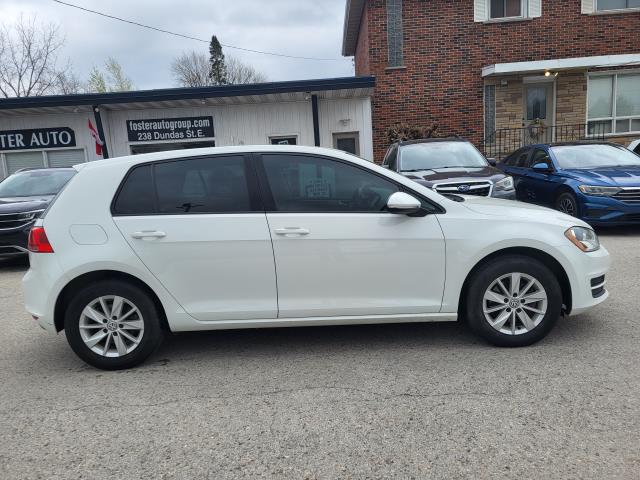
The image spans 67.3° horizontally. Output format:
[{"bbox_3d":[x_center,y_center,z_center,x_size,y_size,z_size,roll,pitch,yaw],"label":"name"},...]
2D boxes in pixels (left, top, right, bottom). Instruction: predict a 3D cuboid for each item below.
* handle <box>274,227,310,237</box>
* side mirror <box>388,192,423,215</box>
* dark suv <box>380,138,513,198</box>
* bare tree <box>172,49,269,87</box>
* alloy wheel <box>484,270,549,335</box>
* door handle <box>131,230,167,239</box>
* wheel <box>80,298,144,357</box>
[{"bbox_3d":[-0.171,-0.051,3.038,0.225,0.050,0.055,-3,8,0],"label":"handle"},{"bbox_3d":[0.529,-0.220,2.976,0.210,0.160,0.210,-3,8,0],"label":"side mirror"},{"bbox_3d":[2.122,-1.110,9.170,1.840,1.680,4.800,-3,8,2],"label":"dark suv"},{"bbox_3d":[-7.230,-8.886,36.720,7.500,10.700,7.000,-5,8,-11],"label":"bare tree"},{"bbox_3d":[1.277,0.409,3.197,0.420,0.420,0.160,-3,8,0],"label":"alloy wheel"},{"bbox_3d":[-1.075,-0.028,3.030,0.225,0.050,0.055,-3,8,0],"label":"door handle"},{"bbox_3d":[-1.356,0.556,3.194,0.420,0.420,0.160,-3,8,0],"label":"wheel"}]

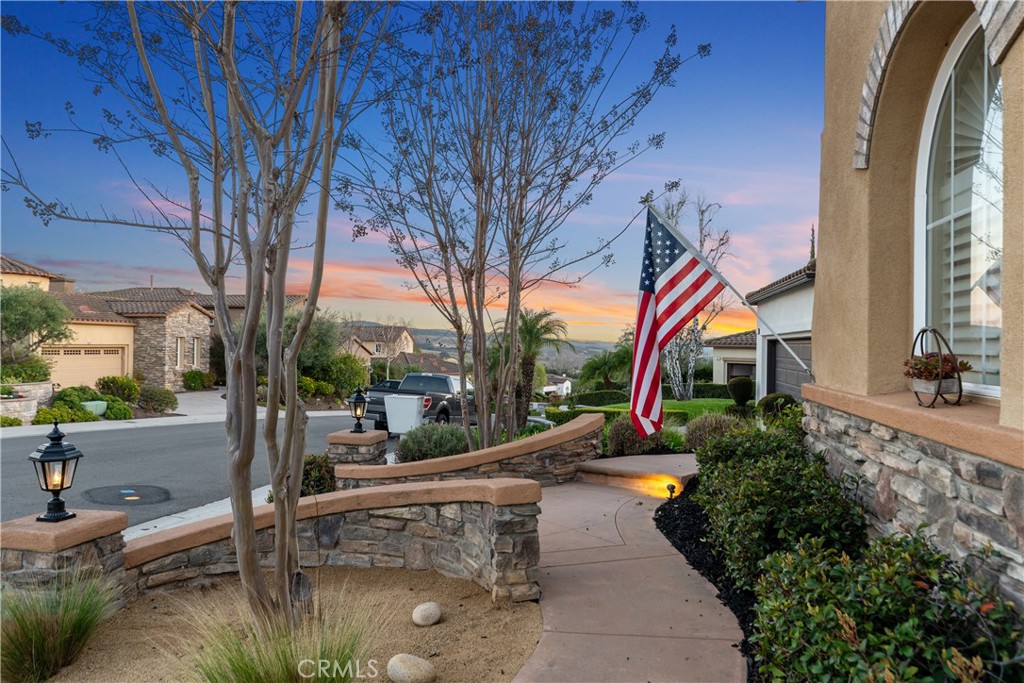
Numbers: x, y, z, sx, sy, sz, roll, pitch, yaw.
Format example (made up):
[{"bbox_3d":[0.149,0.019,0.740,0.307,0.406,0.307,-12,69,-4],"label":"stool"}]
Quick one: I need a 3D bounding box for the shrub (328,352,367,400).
[{"bbox_3d":[-7.470,1.567,31.000,1.750,2.100,1.700,0,0,0],"label":"shrub"}]

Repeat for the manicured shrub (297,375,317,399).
[{"bbox_3d":[-8.300,1.820,27.500,0.900,0.970,0.900,0,0,0],"label":"manicured shrub"}]

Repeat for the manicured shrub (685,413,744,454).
[{"bbox_3d":[2.462,1.125,8.300,0.740,0.520,0.700,0,0,0],"label":"manicured shrub"}]

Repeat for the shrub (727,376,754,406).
[{"bbox_3d":[4.690,1.030,14.000,0.540,0.630,0.540,0,0,0],"label":"shrub"}]

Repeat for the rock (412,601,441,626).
[{"bbox_3d":[-0.457,1.455,3.650,0.152,0.115,0.130,0,0,0],"label":"rock"}]

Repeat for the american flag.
[{"bbox_3d":[1.340,-0.155,5.500,0.770,1.830,0.280,0,0,7],"label":"american flag"}]

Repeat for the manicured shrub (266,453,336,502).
[{"bbox_3d":[-2.000,1.380,6.500,0.720,0.680,0.720,0,0,0],"label":"manicured shrub"}]

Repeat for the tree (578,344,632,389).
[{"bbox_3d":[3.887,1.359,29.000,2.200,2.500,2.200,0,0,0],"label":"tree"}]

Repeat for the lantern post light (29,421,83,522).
[{"bbox_3d":[-2.430,0.692,3.640,0.250,0.535,0.250,0,0,-37],"label":"lantern post light"}]

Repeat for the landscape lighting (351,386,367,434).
[{"bbox_3d":[-1.660,0.730,7.400,0.235,0.525,0.235,0,0,-24],"label":"landscape lighting"}]

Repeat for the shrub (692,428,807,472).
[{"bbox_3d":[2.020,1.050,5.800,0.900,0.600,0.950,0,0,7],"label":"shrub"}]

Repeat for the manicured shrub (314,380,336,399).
[{"bbox_3d":[-8.195,2.109,30.000,0.980,0.800,0.950,0,0,0],"label":"manicured shrub"}]

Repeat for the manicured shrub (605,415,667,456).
[{"bbox_3d":[1.495,1.130,8.200,0.730,0.520,0.700,0,0,0],"label":"manicured shrub"}]

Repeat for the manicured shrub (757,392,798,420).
[{"bbox_3d":[3.733,0.935,9.600,0.560,0.480,0.540,0,0,0],"label":"manicured shrub"}]

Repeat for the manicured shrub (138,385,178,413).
[{"bbox_3d":[-12.738,2.054,24.600,1.430,1.020,1.350,0,0,0],"label":"manicured shrub"}]

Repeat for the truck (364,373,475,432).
[{"bbox_3d":[-2.440,2.020,22.150,2.020,1.930,5.890,0,-3,17],"label":"truck"}]

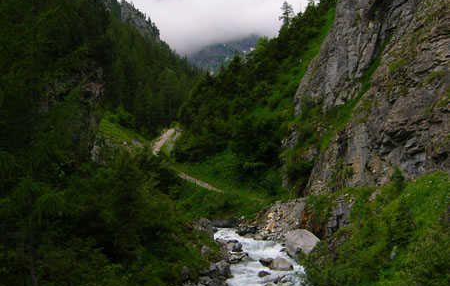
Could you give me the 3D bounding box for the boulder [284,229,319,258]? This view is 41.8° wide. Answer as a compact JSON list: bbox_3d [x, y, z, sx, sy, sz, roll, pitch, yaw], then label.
[{"bbox_3d":[4.970,6.510,38.000,2.200,1.800,2.000,0,0,0],"label":"boulder"}]

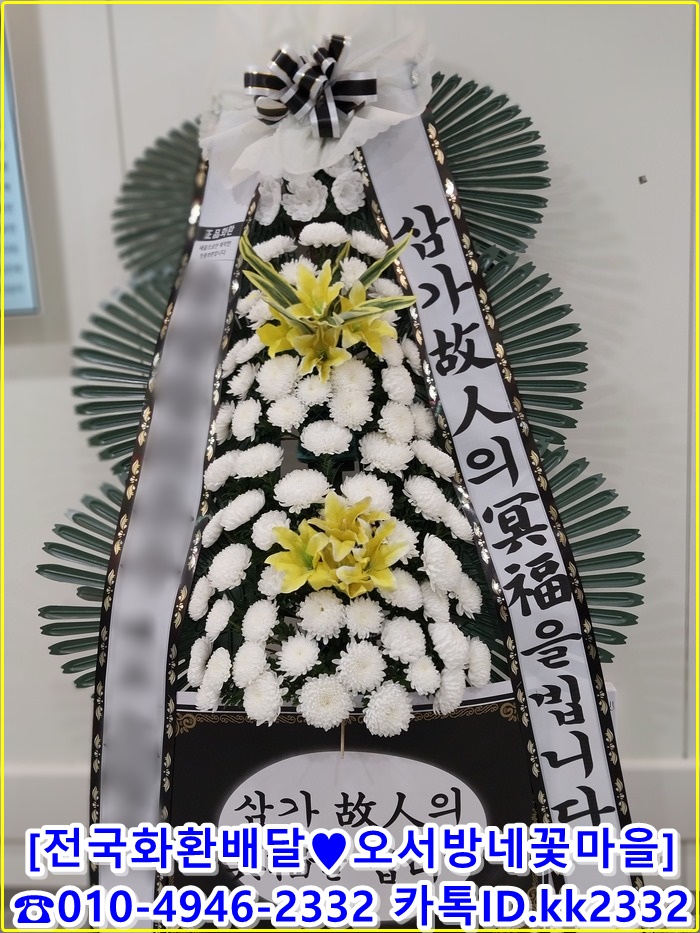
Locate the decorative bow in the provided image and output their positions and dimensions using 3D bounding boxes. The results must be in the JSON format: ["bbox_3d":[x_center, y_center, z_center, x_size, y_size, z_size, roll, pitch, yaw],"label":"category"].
[{"bbox_3d":[-0.067,-0.640,1.180,0.220,0.155,0.120,-3,8,5],"label":"decorative bow"}]

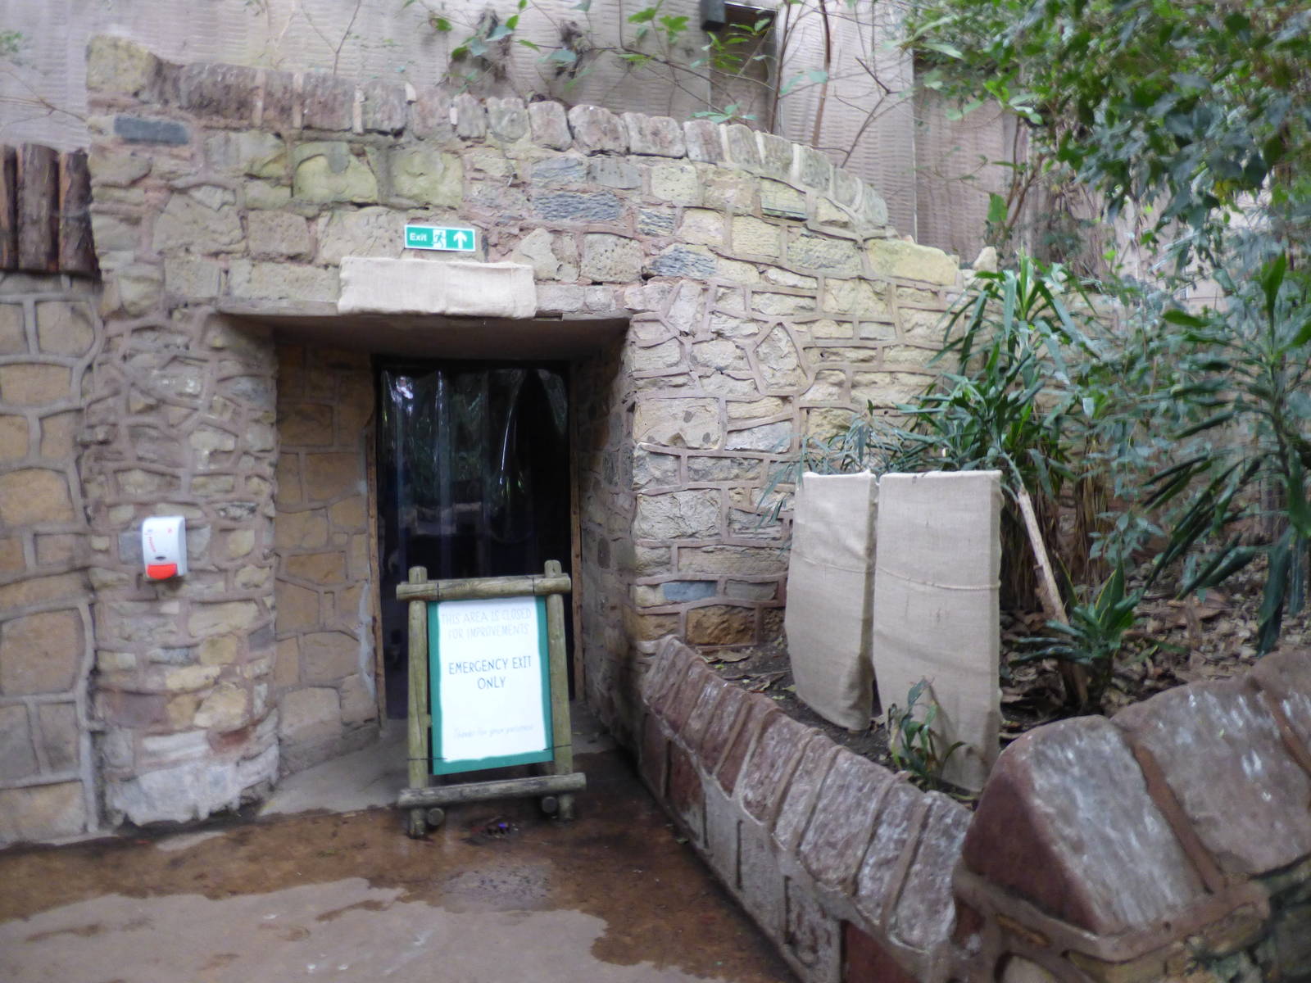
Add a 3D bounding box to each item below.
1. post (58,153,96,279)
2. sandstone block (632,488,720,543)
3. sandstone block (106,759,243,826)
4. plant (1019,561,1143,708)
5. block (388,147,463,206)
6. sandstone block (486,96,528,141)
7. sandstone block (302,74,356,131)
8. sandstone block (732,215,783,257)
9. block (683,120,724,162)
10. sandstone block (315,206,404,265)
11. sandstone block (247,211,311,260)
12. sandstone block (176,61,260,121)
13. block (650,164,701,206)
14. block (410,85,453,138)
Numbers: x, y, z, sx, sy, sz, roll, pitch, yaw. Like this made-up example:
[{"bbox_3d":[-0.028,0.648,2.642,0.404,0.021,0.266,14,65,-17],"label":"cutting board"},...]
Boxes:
[{"bbox_3d":[-2.151,-1.035,2.820,0.115,0.460,0.115,-1,2,-17],"label":"post"},{"bbox_3d":[0.091,0.110,3.681,0.422,0.236,0.140,-1,1,-12],"label":"sandstone block"},{"bbox_3d":[-1.964,1.218,3.154,0.496,0.223,0.160,-1,1,-12],"label":"sandstone block"},{"bbox_3d":[1.538,0.522,2.750,0.420,0.500,0.400,-1,1,0],"label":"plant"},{"bbox_3d":[-1.011,-1.365,3.363,0.304,0.239,0.170,-1,2,-10],"label":"block"},{"bbox_3d":[-0.671,-1.643,3.429,0.181,0.194,0.200,-1,2,-10],"label":"sandstone block"},{"bbox_3d":[-1.420,-1.657,3.345,0.207,0.234,0.250,-1,1,-14],"label":"sandstone block"},{"bbox_3d":[0.456,-1.221,3.688,0.275,0.171,0.150,-1,2,-23],"label":"sandstone block"},{"bbox_3d":[0.186,-1.627,3.600,0.188,0.185,0.200,-1,2,-18],"label":"block"},{"bbox_3d":[-1.295,-1.105,3.361,0.349,0.241,0.200,-1,1,-14],"label":"sandstone block"},{"bbox_3d":[-1.598,-1.079,3.263,0.245,0.198,0.160,-1,2,-10],"label":"sandstone block"},{"bbox_3d":[-1.833,-1.650,3.242,0.305,0.234,0.250,-1,1,-14],"label":"sandstone block"},{"bbox_3d":[0.071,-1.413,3.549,0.224,0.179,0.150,-1,2,-13],"label":"block"},{"bbox_3d":[-1.005,-1.666,3.428,0.181,0.220,0.200,-1,1,-14],"label":"block"}]

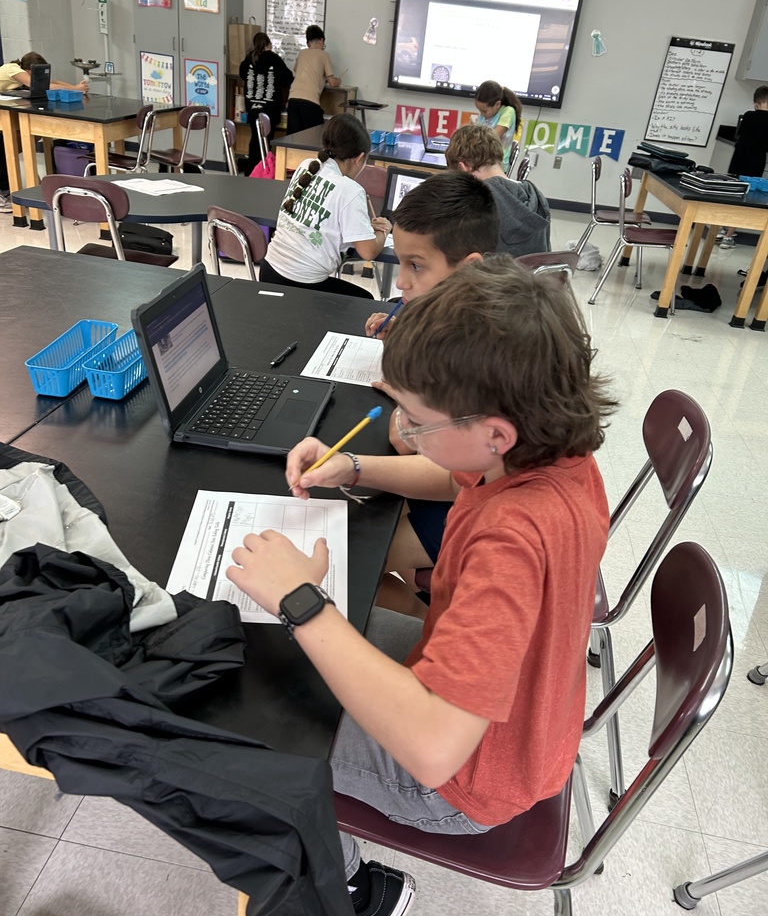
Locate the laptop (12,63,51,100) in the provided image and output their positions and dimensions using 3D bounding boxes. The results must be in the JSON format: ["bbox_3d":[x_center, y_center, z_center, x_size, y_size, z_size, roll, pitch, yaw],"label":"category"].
[{"bbox_3d":[-2.635,-2.790,5.677,0.228,0.222,0.295,7,28,0],"label":"laptop"}]

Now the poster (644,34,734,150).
[{"bbox_3d":[3.034,-3.616,7.644,0.610,0.930,0.030,10,28,5],"label":"poster"}]

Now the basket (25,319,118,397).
[{"bbox_3d":[-0.576,-0.188,1.442,0.081,0.059,0.261,7,28,0],"label":"basket"}]

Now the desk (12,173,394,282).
[{"bbox_3d":[-0.438,-0.723,3.334,1.840,0.709,1.160,10,28,5],"label":"desk"}]

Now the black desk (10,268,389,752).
[{"bbox_3d":[-0.271,0.240,1.549,0.615,0.747,1.510,10,28,6],"label":"black desk"}]

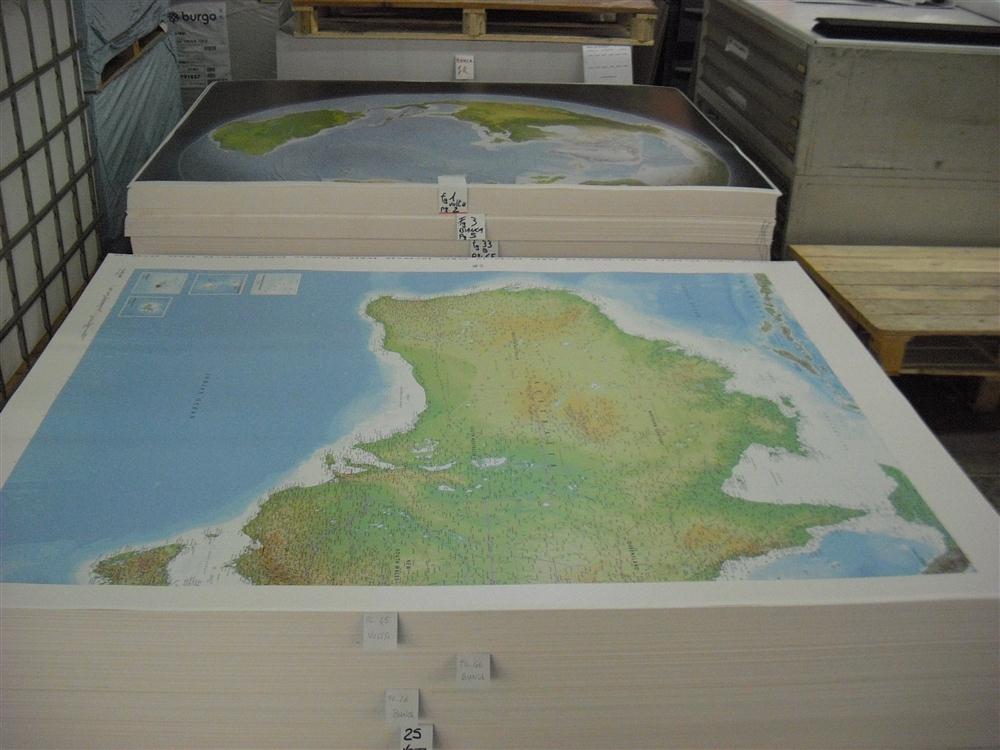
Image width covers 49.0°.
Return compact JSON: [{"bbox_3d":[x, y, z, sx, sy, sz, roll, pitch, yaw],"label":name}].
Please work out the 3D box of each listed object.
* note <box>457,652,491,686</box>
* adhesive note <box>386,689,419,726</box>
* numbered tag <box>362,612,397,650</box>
[{"bbox_3d":[-0.040,0.456,1.690,0.052,0.060,0.005,0,20,-4],"label":"note"},{"bbox_3d":[-0.153,0.522,1.716,0.053,0.070,0.005,0,20,-4],"label":"adhesive note"},{"bbox_3d":[-0.179,0.385,1.642,0.052,0.065,0.005,0,20,-4],"label":"numbered tag"}]

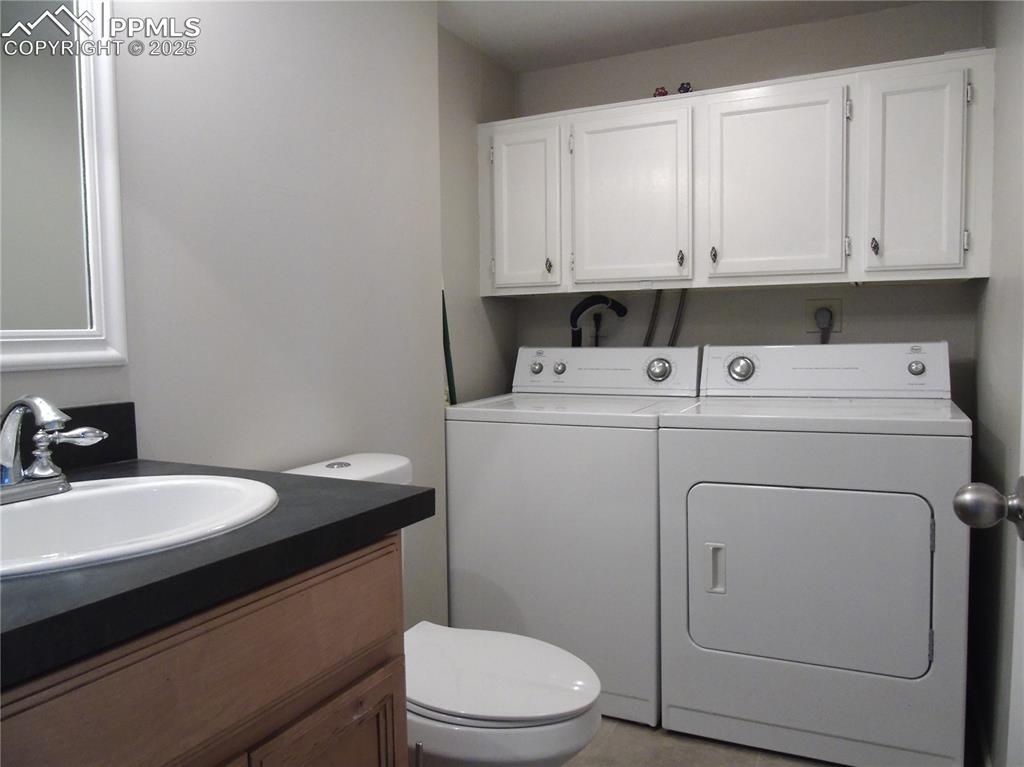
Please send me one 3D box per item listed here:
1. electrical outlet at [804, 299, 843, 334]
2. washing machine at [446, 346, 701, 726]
[{"bbox_3d":[1.050,-0.228,2.497,0.117,0.116,0.015,1,4,26],"label":"electrical outlet"},{"bbox_3d":[0.244,0.430,2.519,0.685,1.103,0.655,1,4,26],"label":"washing machine"}]

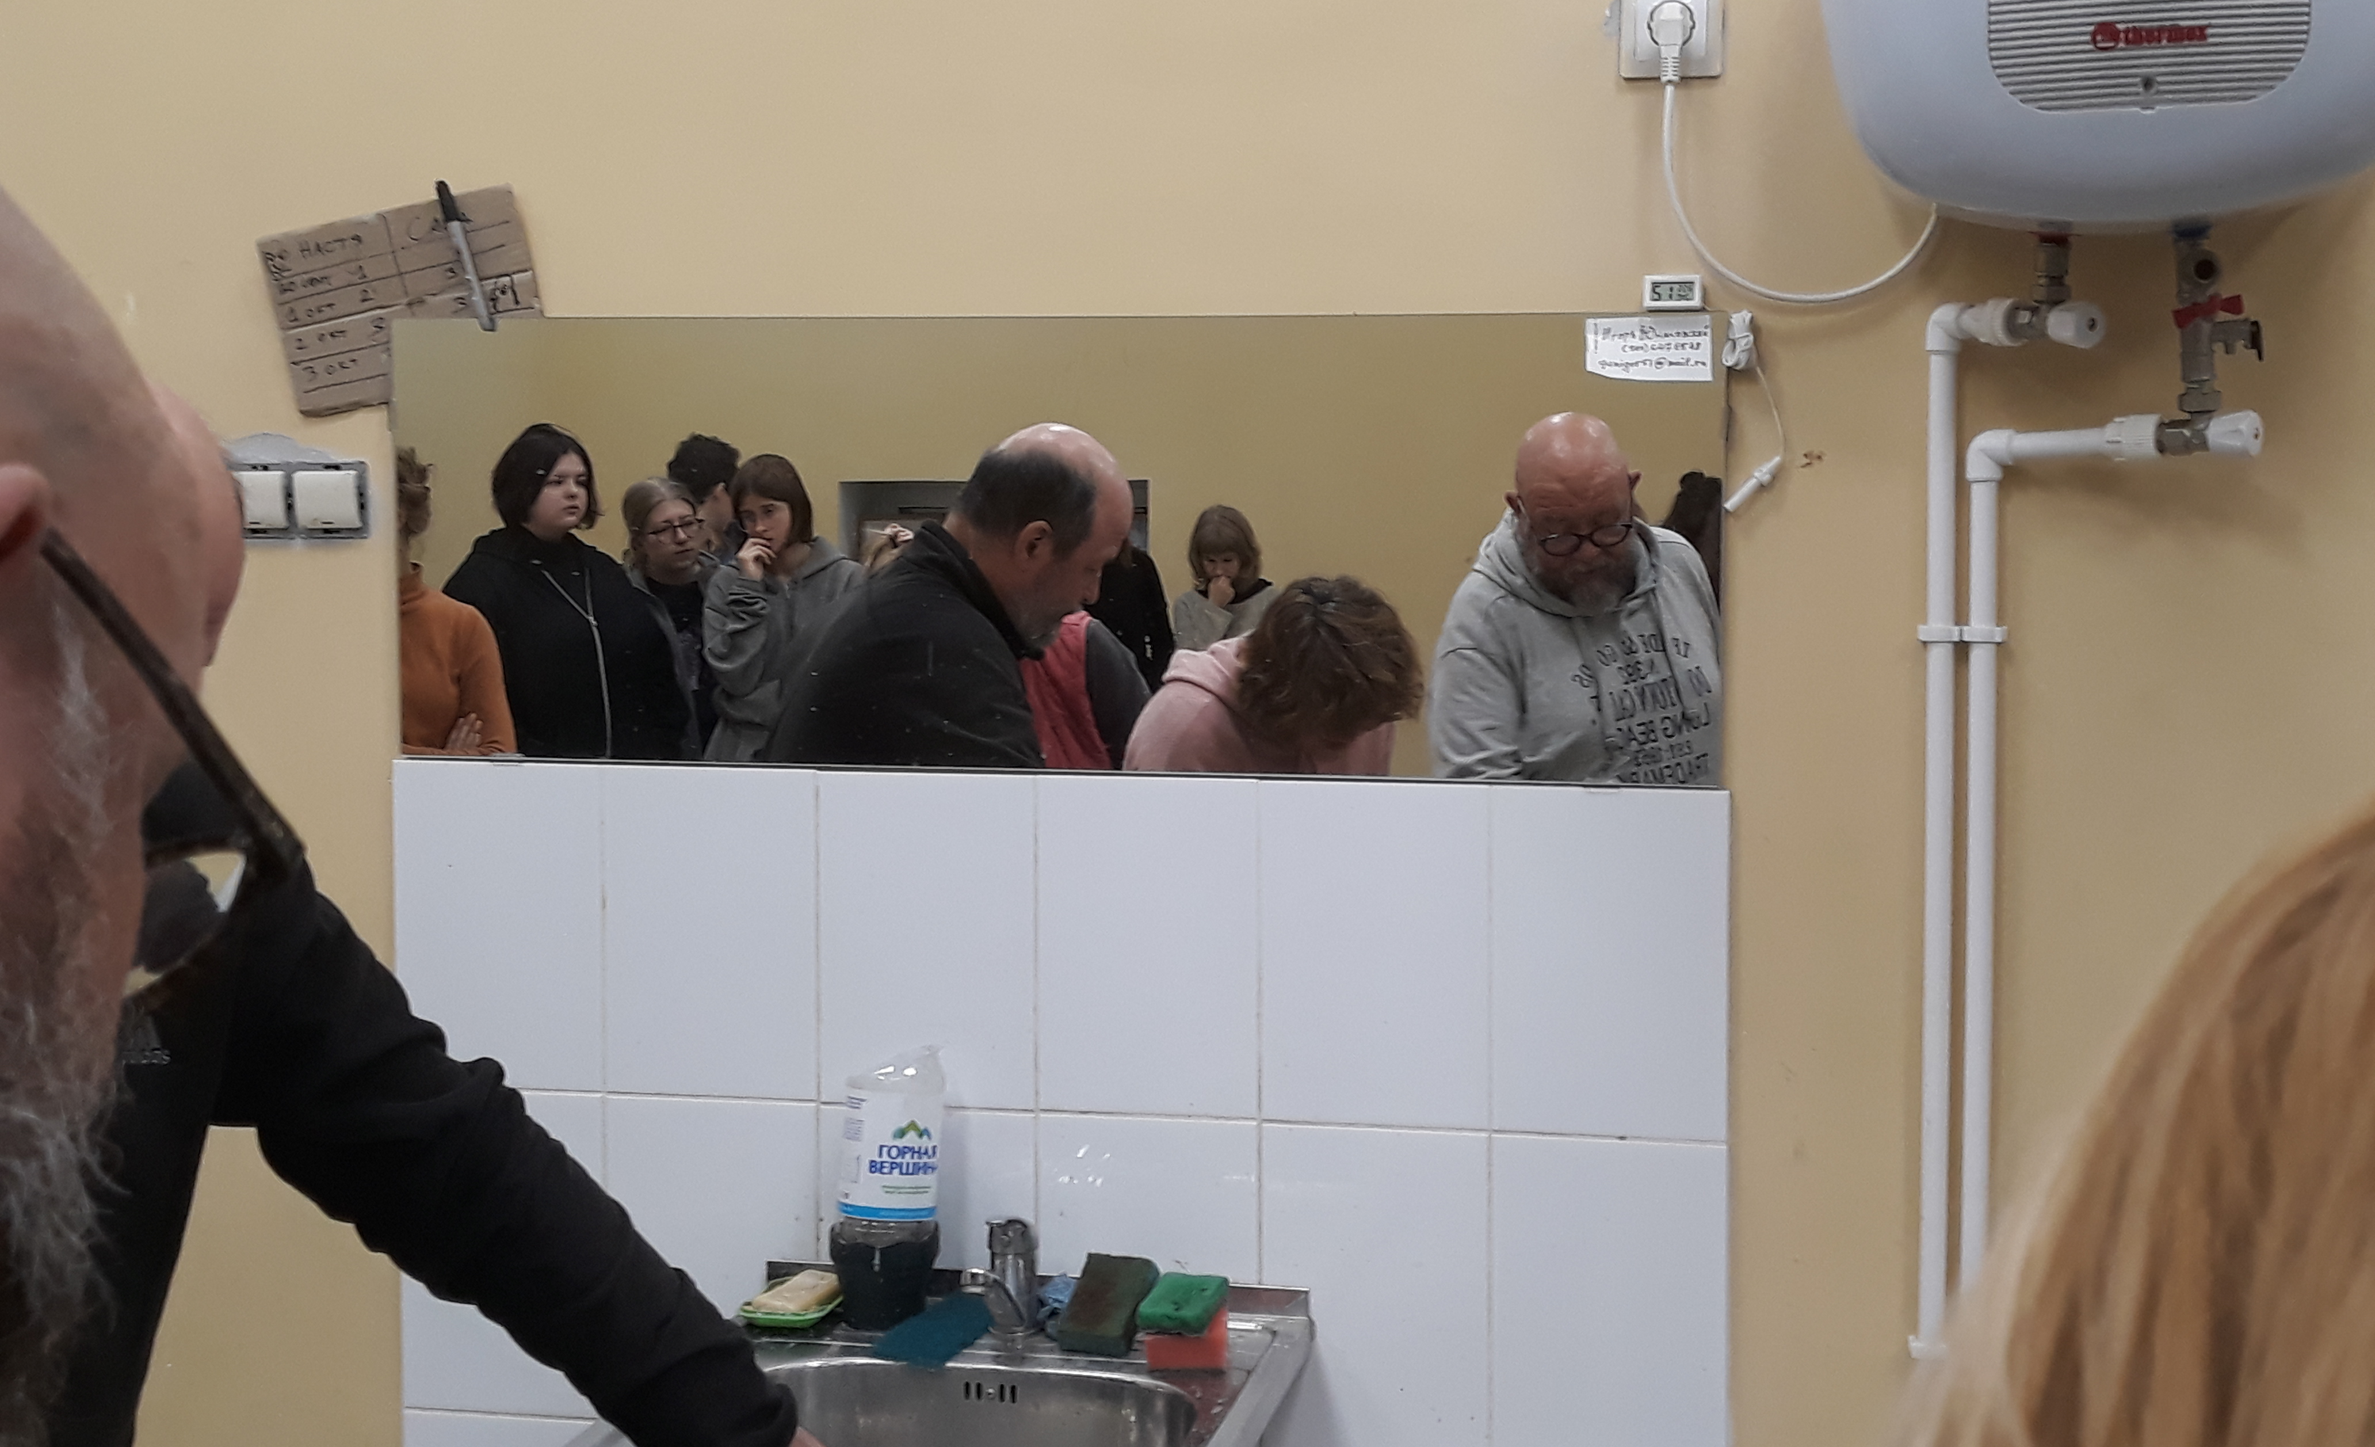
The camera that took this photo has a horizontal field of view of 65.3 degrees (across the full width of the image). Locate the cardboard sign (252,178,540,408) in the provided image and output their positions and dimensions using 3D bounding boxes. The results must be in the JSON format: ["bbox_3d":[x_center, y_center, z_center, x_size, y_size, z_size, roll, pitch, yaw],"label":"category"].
[{"bbox_3d":[-0.726,-0.392,1.718,0.262,0.170,0.006,-12,0,8],"label":"cardboard sign"}]

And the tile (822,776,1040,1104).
[{"bbox_3d":[-0.233,0.194,1.652,0.198,0.298,0.009,1,2,7],"label":"tile"}]

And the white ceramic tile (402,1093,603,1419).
[{"bbox_3d":[-0.633,0.487,1.713,0.198,0.298,0.009,1,2,7],"label":"white ceramic tile"}]

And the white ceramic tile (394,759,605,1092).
[{"bbox_3d":[-0.630,0.188,1.703,0.198,0.298,0.009,1,2,7],"label":"white ceramic tile"}]

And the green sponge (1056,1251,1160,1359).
[{"bbox_3d":[-0.067,0.486,1.557,0.060,0.028,0.088,1,30,15],"label":"green sponge"}]

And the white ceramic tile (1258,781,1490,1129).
[{"bbox_3d":[0.163,0.203,1.617,0.200,0.300,0.009,1,2,8],"label":"white ceramic tile"}]

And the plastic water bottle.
[{"bbox_3d":[-0.261,0.399,1.610,0.093,0.233,0.093,3,2,0],"label":"plastic water bottle"}]

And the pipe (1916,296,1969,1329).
[{"bbox_3d":[0.619,0.107,1.529,0.025,0.900,0.025,0,2,8],"label":"pipe"}]

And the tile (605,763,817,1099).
[{"bbox_3d":[-0.436,0.193,1.698,0.200,0.300,0.009,1,2,8],"label":"tile"}]

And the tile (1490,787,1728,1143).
[{"bbox_3d":[0.362,0.203,1.577,0.198,0.298,0.009,1,2,7],"label":"tile"}]

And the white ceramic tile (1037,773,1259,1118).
[{"bbox_3d":[-0.035,0.199,1.643,0.200,0.300,0.009,1,2,8],"label":"white ceramic tile"}]

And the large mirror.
[{"bbox_3d":[-0.141,-0.155,1.641,1.200,0.400,0.008,1,2,8],"label":"large mirror"}]

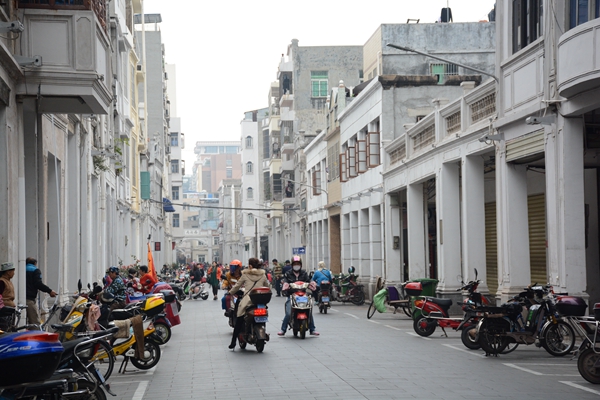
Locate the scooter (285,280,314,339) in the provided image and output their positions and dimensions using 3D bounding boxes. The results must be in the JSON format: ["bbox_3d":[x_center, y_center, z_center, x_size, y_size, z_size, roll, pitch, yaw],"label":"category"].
[{"bbox_3d":[0.002,2.076,24.800,0.650,1.080,1.720,0,-3,-4],"label":"scooter"}]

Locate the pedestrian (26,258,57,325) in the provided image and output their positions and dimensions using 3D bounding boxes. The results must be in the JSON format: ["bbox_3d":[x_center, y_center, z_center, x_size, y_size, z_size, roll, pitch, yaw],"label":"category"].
[{"bbox_3d":[-5.000,1.930,25.000,0.600,1.650,0.550,2,-4,-42],"label":"pedestrian"}]

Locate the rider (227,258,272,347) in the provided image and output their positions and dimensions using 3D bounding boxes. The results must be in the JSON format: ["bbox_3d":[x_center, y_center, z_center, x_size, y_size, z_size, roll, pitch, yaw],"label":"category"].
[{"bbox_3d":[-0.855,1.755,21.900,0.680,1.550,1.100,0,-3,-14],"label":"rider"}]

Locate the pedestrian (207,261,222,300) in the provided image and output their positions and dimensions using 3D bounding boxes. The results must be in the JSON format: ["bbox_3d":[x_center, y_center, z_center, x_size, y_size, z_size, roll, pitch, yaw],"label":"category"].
[{"bbox_3d":[-3.470,3.310,53.200,0.540,1.600,0.400,0,-3,-5],"label":"pedestrian"}]

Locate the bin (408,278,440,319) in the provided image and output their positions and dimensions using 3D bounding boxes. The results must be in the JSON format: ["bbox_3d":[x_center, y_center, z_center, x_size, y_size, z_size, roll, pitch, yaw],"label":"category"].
[{"bbox_3d":[3.096,2.436,32.200,0.660,1.050,0.600,0,-3,-4],"label":"bin"}]

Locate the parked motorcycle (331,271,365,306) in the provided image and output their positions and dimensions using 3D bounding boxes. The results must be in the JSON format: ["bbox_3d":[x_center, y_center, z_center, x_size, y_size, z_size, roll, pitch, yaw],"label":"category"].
[{"bbox_3d":[1.480,3.200,46.600,1.800,1.100,0.680,-2,-3,19],"label":"parked motorcycle"}]

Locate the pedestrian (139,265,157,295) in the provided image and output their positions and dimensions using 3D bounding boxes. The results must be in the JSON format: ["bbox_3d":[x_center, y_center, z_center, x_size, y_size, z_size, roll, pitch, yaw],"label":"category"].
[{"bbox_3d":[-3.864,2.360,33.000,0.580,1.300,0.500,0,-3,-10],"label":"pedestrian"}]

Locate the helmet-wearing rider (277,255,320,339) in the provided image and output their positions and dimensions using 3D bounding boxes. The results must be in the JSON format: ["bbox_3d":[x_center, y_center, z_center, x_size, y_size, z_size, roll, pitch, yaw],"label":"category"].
[{"bbox_3d":[-0.029,1.859,25.150,0.800,1.550,0.750,0,-3,-4],"label":"helmet-wearing rider"}]

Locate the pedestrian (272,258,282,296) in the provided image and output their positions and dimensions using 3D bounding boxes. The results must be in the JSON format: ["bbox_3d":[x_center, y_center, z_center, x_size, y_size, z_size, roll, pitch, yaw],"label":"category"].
[{"bbox_3d":[-0.985,3.495,58.200,0.470,1.710,0.360,-3,-4,41],"label":"pedestrian"}]

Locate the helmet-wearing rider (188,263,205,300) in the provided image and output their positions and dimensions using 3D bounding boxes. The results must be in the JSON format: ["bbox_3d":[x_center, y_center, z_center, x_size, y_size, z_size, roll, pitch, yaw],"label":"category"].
[{"bbox_3d":[-4.279,3.388,54.000,0.720,1.550,0.580,-3,-4,34],"label":"helmet-wearing rider"}]

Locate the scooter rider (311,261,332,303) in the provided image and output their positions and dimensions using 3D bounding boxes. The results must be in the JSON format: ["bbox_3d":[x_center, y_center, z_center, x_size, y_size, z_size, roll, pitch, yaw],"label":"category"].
[{"bbox_3d":[0.625,2.374,37.300,0.620,1.280,0.720,0,-3,-4],"label":"scooter rider"}]

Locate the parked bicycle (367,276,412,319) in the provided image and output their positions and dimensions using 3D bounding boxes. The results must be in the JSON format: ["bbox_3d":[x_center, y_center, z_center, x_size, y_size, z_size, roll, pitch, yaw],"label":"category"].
[{"bbox_3d":[2.530,2.680,35.300,1.700,1.050,0.650,1,-3,-22],"label":"parked bicycle"}]

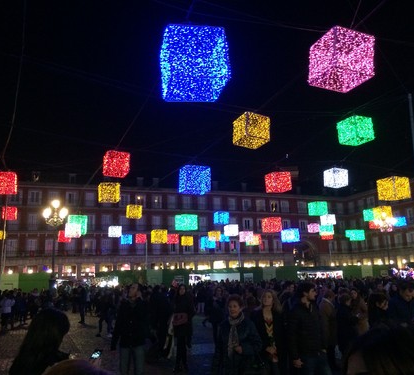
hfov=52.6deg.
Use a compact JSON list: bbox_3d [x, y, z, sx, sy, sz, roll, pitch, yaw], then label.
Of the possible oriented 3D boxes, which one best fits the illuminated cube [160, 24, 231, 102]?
[{"bbox_3d":[-0.344,-3.160,10.890,1.450,1.407,1.450,0,-12,-12],"label":"illuminated cube"}]

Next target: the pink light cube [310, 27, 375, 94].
[{"bbox_3d":[3.947,-3.723,12.374,1.270,1.232,1.270,2,-13,-20],"label":"pink light cube"}]

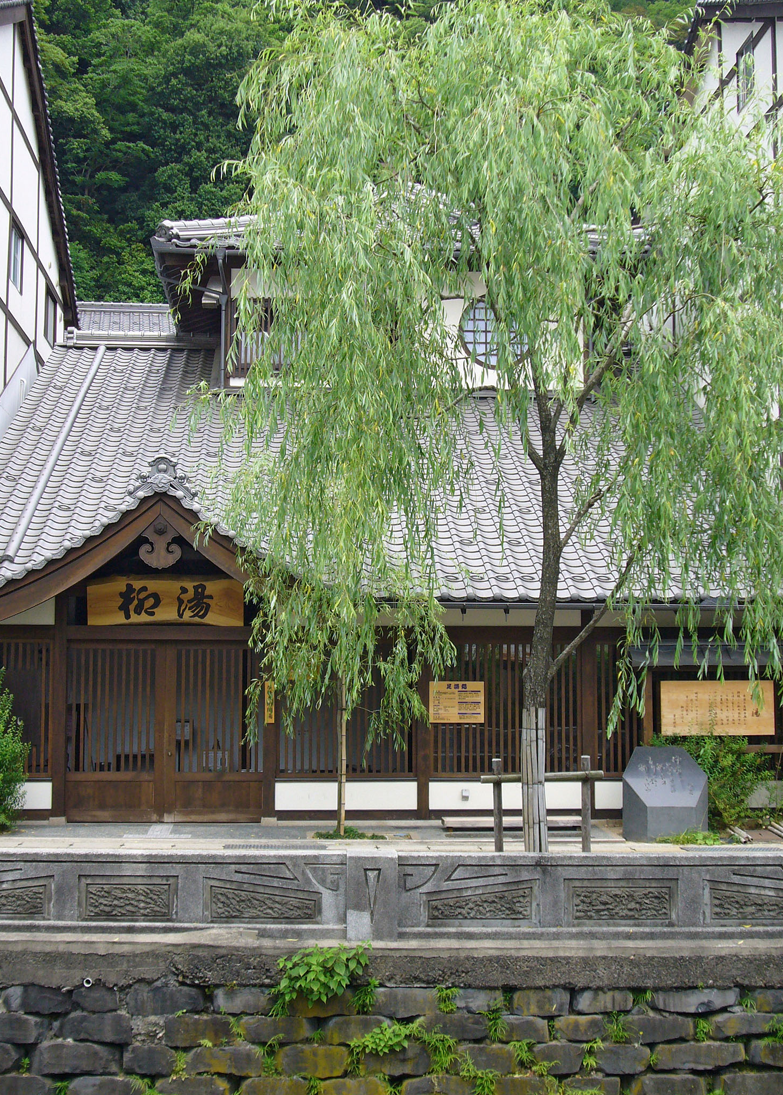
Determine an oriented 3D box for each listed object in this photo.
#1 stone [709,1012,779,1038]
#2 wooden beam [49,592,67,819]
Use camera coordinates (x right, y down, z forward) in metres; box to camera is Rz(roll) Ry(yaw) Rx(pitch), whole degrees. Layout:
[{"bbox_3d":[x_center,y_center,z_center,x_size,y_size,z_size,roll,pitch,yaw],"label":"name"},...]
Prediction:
[{"bbox_3d":[2.068,2.816,9.218,0.413,0.145,0.250,0,-5,-2],"label":"stone"},{"bbox_3d":[-3.608,1.674,16.896,0.155,2.513,0.155,0,-5,0],"label":"wooden beam"}]

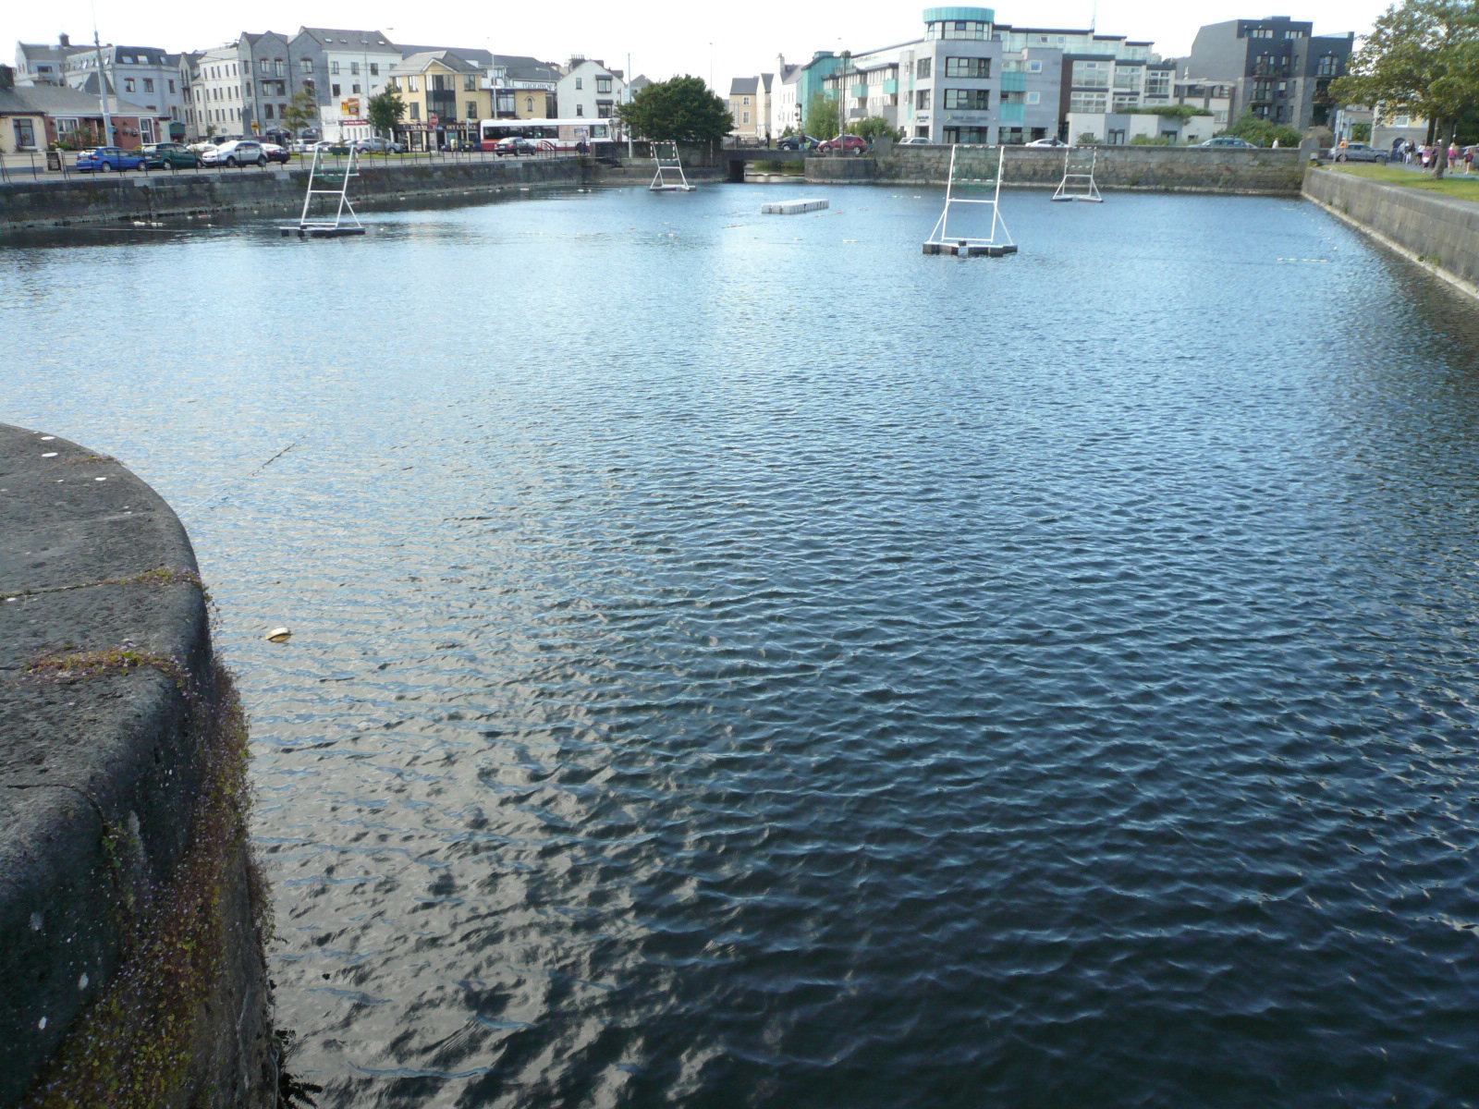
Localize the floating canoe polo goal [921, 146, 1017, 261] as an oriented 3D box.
[{"bbox_3d":[7.244,-11.119,37.500,2.700,3.200,2.100,6,20,17],"label":"floating canoe polo goal"}]

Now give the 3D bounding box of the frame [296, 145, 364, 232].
[{"bbox_3d":[-15.275,-13.608,44.200,2.500,2.850,1.350,6,20,17],"label":"frame"}]

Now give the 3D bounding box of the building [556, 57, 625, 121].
[{"bbox_3d":[-17.305,-52.369,139.555,8.000,10.200,10.000,-3,19,-9],"label":"building"}]

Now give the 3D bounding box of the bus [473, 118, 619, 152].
[{"bbox_3d":[-17.507,-38.088,109.000,12.000,3.000,2.550,0,19,0],"label":"bus"}]

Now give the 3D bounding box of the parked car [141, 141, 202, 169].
[{"bbox_3d":[-36.024,-25.378,76.174,1.740,1.580,4.200,7,20,20],"label":"parked car"}]

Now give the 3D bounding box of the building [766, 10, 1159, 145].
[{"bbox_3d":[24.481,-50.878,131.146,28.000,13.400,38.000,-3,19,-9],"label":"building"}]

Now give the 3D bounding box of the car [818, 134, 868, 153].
[{"bbox_3d":[9.122,-36.272,106.000,4.300,1.500,1.780,6,20,15],"label":"car"}]

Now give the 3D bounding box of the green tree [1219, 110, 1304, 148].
[{"bbox_3d":[39.522,-31.772,90.804,6.400,3.600,4.200,7,20,19],"label":"green tree"}]

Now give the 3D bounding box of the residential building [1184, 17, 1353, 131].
[{"bbox_3d":[57.442,-50.536,130.000,12.000,14.100,10.500,0,19,-2],"label":"residential building"}]

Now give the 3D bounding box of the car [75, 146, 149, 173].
[{"bbox_3d":[-37.214,-23.418,71.000,1.720,1.430,4.150,7,20,19],"label":"car"}]

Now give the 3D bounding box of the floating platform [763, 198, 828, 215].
[{"bbox_3d":[2.771,-16.656,57.305,1.500,0.400,6.000,7,20,20],"label":"floating platform"}]

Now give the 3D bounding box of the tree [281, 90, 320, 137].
[{"bbox_3d":[-42.441,-41.769,115.583,3.700,6.200,3.600,-7,20,-19],"label":"tree"}]

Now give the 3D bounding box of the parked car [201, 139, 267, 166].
[{"bbox_3d":[-34.124,-27.091,81.000,1.790,1.620,4.320,8,20,22],"label":"parked car"}]

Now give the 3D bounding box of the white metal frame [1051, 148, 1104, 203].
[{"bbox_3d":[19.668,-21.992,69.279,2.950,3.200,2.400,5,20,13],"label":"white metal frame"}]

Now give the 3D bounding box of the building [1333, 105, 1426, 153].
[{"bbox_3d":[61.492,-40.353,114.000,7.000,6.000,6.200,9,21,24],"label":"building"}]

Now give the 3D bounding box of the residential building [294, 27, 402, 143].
[{"bbox_3d":[-48.342,-57.003,147.000,11.500,13.800,8.500,-10,22,-28],"label":"residential building"}]

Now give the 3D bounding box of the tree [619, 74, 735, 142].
[{"bbox_3d":[-5.879,-39.542,107.852,10.500,7.000,9.200,0,19,0],"label":"tree"}]

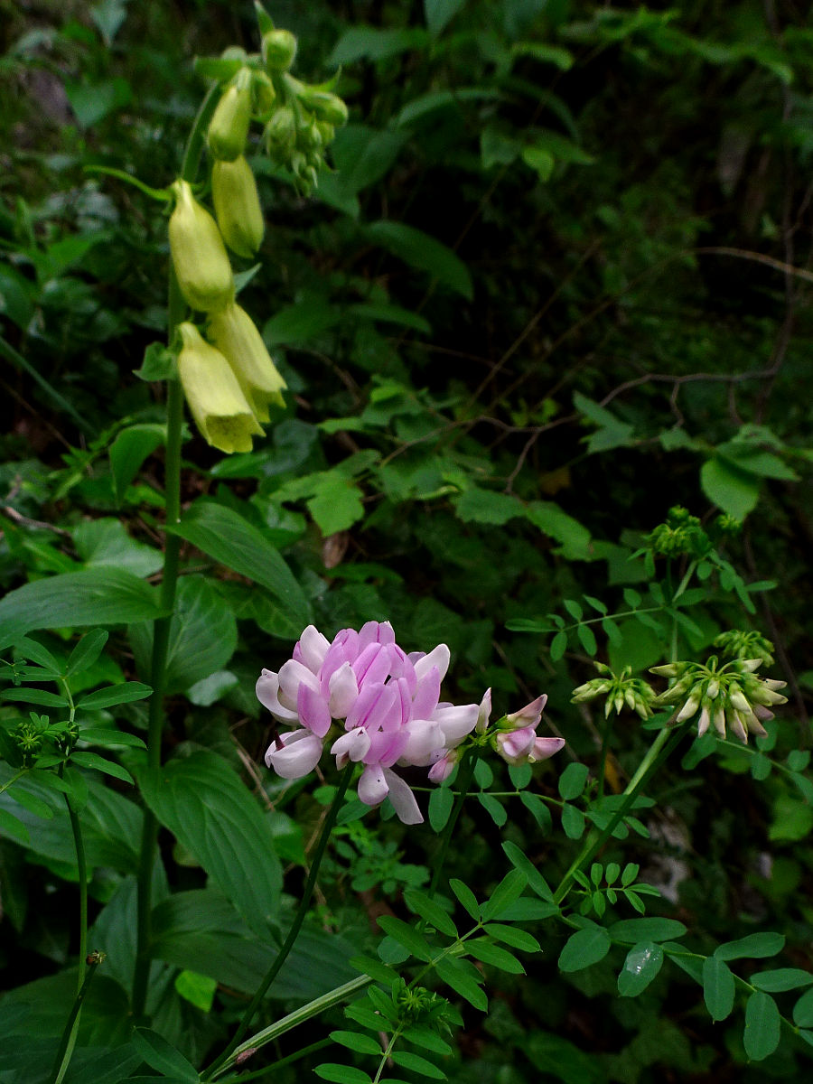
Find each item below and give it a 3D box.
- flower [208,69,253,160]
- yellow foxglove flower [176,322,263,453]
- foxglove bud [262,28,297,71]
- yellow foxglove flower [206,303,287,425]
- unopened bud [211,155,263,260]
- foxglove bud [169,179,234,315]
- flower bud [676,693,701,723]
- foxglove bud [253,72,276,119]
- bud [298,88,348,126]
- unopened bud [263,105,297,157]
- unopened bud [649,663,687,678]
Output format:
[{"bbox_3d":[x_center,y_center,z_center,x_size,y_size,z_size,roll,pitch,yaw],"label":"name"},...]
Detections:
[{"bbox_3d":[-0.060,-0.150,0.264,0.014,0.034,0.014,11,-9,-20],"label":"flower"},{"bbox_3d":[-0.068,-0.055,0.260,0.021,0.052,0.021,-20,-20,-19],"label":"yellow foxglove flower"},{"bbox_3d":[-0.046,-0.176,0.270,0.012,0.013,0.012,-9,36,-20],"label":"foxglove bud"},{"bbox_3d":[-0.059,-0.066,0.270,0.020,0.051,0.020,-22,-15,-19],"label":"yellow foxglove flower"},{"bbox_3d":[-0.060,-0.122,0.270,0.017,0.041,0.017,-7,-6,-20],"label":"unopened bud"},{"bbox_3d":[-0.073,-0.103,0.260,0.021,0.050,0.021,-10,-14,-20],"label":"foxglove bud"},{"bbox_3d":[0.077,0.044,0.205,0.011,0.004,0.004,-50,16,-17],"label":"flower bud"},{"bbox_3d":[-0.052,-0.163,0.275,0.008,0.017,0.008,-10,-6,-20],"label":"foxglove bud"},{"bbox_3d":[-0.031,-0.158,0.272,0.021,0.010,0.010,32,-12,9],"label":"bud"},{"bbox_3d":[-0.044,-0.146,0.268,0.011,0.019,0.011,9,-9,-20],"label":"unopened bud"},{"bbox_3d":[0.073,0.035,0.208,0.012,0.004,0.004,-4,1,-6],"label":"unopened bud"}]

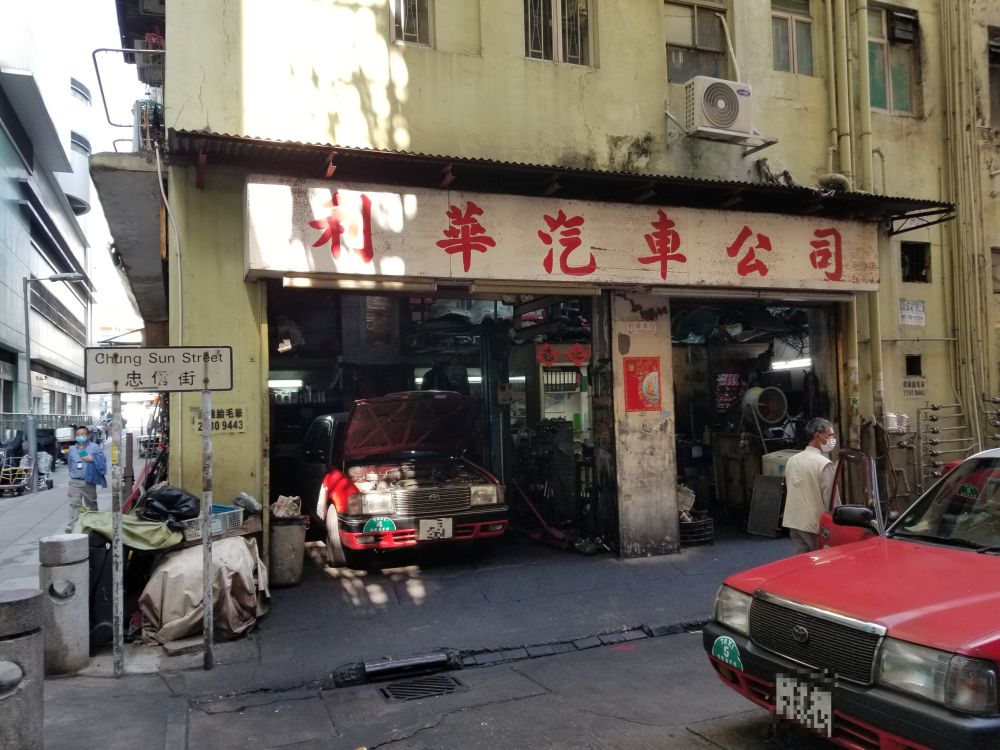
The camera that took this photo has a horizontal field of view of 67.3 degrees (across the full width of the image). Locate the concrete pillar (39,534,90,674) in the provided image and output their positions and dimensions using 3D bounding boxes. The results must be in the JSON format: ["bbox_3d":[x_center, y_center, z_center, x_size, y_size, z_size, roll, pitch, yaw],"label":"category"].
[{"bbox_3d":[-3.008,1.573,5.181,0.330,0.876,0.330,-1,-2,-20],"label":"concrete pillar"}]

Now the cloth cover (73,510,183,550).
[{"bbox_3d":[-2.844,1.198,5.750,0.720,0.220,0.500,-1,-3,-20],"label":"cloth cover"}]

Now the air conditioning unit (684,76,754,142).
[{"bbox_3d":[2.397,-2.903,8.262,0.711,0.553,0.260,-1,-2,-18],"label":"air conditioning unit"}]

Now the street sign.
[{"bbox_3d":[-2.292,-0.030,5.070,0.910,0.305,0.030,-1,-3,-20],"label":"street sign"}]

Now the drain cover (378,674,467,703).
[{"bbox_3d":[-0.496,2.007,4.809,0.500,0.040,0.300,-1,-3,-20],"label":"drain cover"}]

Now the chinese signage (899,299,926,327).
[{"bbox_3d":[4.825,-0.731,8.785,0.410,0.310,0.020,-1,-3,-20],"label":"chinese signage"}]

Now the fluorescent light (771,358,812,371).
[{"bbox_3d":[3.956,-0.142,10.261,0.100,0.110,0.733,-1,-2,-20],"label":"fluorescent light"}]

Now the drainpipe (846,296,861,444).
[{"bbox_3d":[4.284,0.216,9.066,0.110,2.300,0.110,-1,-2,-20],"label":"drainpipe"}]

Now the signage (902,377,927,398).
[{"bbox_3d":[4.828,0.145,8.737,0.345,0.230,0.010,-1,-3,-20],"label":"signage"}]

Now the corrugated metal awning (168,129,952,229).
[{"bbox_3d":[1.181,-1.889,7.602,8.260,0.230,0.900,-1,-2,-20],"label":"corrugated metal awning"}]

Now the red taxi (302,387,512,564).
[{"bbox_3d":[-1.537,1.196,9.218,1.700,1.600,4.690,0,-3,-23],"label":"red taxi"}]

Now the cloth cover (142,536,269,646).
[{"bbox_3d":[-2.225,1.617,5.782,0.880,0.680,0.550,-1,-3,-20],"label":"cloth cover"}]

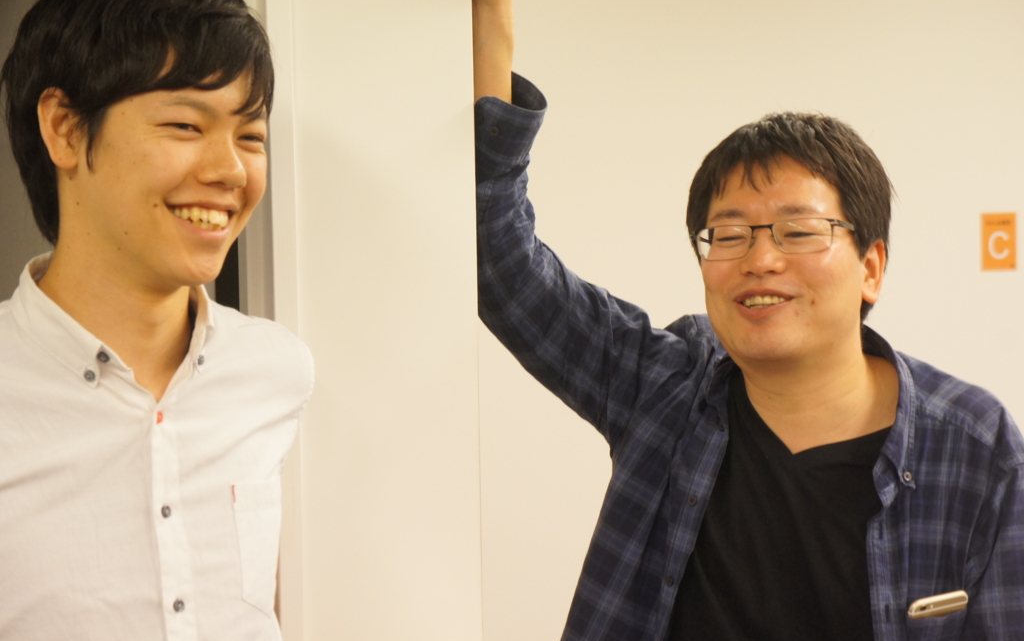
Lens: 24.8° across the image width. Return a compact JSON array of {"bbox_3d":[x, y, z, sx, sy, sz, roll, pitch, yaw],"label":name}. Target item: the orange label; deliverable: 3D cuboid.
[{"bbox_3d":[0.685,-0.111,3.270,0.050,0.082,0.003,-1,2,-8],"label":"orange label"}]

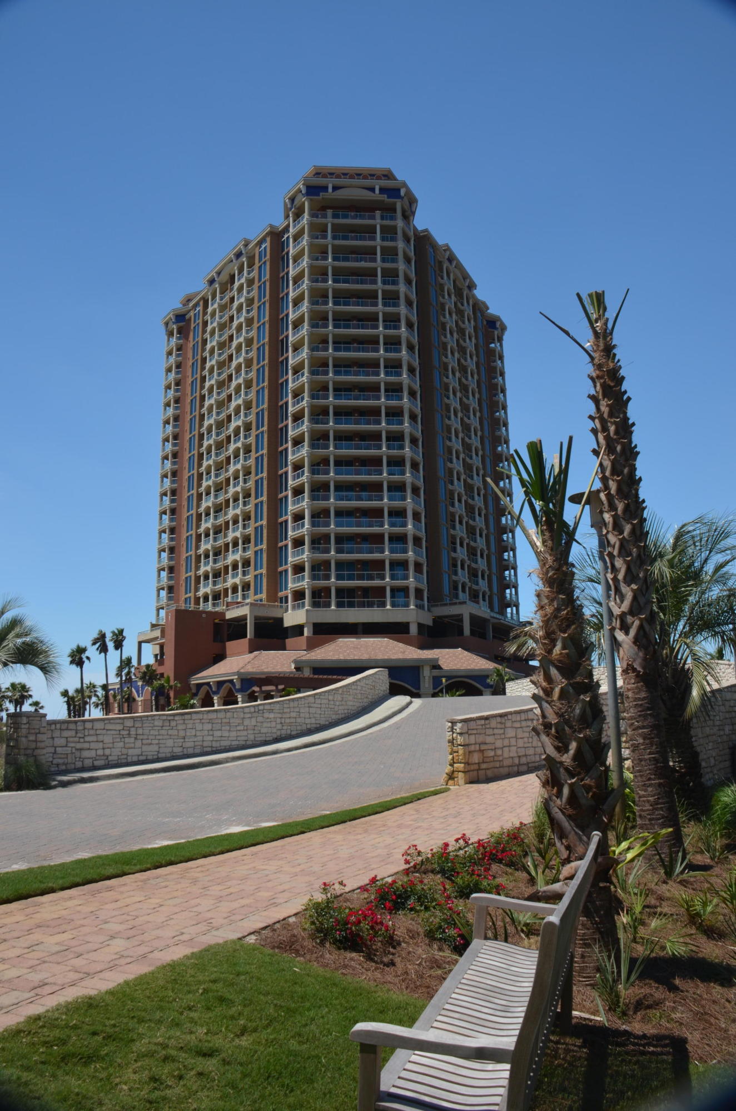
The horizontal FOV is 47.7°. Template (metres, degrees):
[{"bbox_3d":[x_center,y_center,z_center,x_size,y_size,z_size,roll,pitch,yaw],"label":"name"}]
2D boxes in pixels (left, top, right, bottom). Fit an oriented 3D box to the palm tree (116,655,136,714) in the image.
[{"bbox_3d":[-27.574,15.879,94.149,2.250,9.070,2.250,-1,-14,0],"label":"palm tree"}]

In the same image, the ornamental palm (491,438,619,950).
[{"bbox_3d":[1.203,0.856,5.090,0.790,3.360,0.850,-1,-14,0],"label":"ornamental palm"}]

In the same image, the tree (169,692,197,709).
[{"bbox_3d":[-17.531,14.731,78.905,2.750,3.320,2.750,-1,-14,0],"label":"tree"}]

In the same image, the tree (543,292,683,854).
[{"bbox_3d":[2.646,0.001,9.069,1.030,6.430,1.050,-1,-14,0],"label":"tree"}]

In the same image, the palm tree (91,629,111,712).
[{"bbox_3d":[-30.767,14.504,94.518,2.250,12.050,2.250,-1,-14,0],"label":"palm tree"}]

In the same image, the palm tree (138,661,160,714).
[{"bbox_3d":[-23.624,15.324,89.108,2.520,7.480,2.520,-1,-14,0],"label":"palm tree"}]

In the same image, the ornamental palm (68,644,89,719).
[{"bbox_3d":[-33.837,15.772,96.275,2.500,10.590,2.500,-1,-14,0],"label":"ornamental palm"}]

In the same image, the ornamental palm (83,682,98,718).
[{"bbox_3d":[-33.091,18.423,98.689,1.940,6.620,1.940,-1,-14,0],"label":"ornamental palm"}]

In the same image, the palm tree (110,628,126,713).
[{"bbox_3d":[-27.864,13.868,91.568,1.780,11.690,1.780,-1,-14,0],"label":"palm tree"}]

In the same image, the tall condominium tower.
[{"bbox_3d":[-4.525,-6.319,127.489,55.130,74.650,64.060,0,-14,-6],"label":"tall condominium tower"}]

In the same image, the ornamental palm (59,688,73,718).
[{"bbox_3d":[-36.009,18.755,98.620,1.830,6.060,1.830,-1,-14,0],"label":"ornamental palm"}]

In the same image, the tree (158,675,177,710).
[{"bbox_3d":[-20.347,14.803,84.063,1.920,5.450,1.920,-1,-14,0],"label":"tree"}]

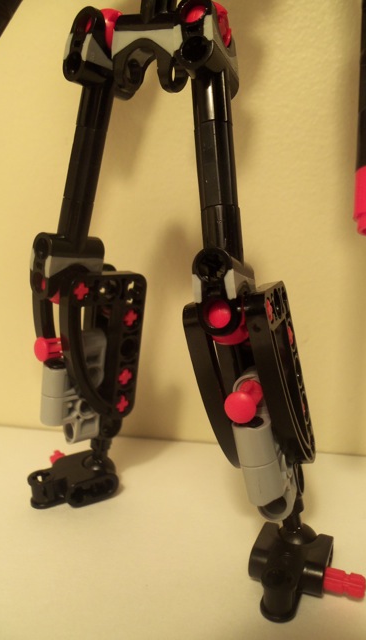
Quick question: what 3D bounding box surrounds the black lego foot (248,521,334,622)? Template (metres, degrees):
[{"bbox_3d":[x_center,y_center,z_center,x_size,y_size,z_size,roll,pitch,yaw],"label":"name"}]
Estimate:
[{"bbox_3d":[0.024,0.056,0.122,0.016,0.008,0.026,5,17,24],"label":"black lego foot"}]

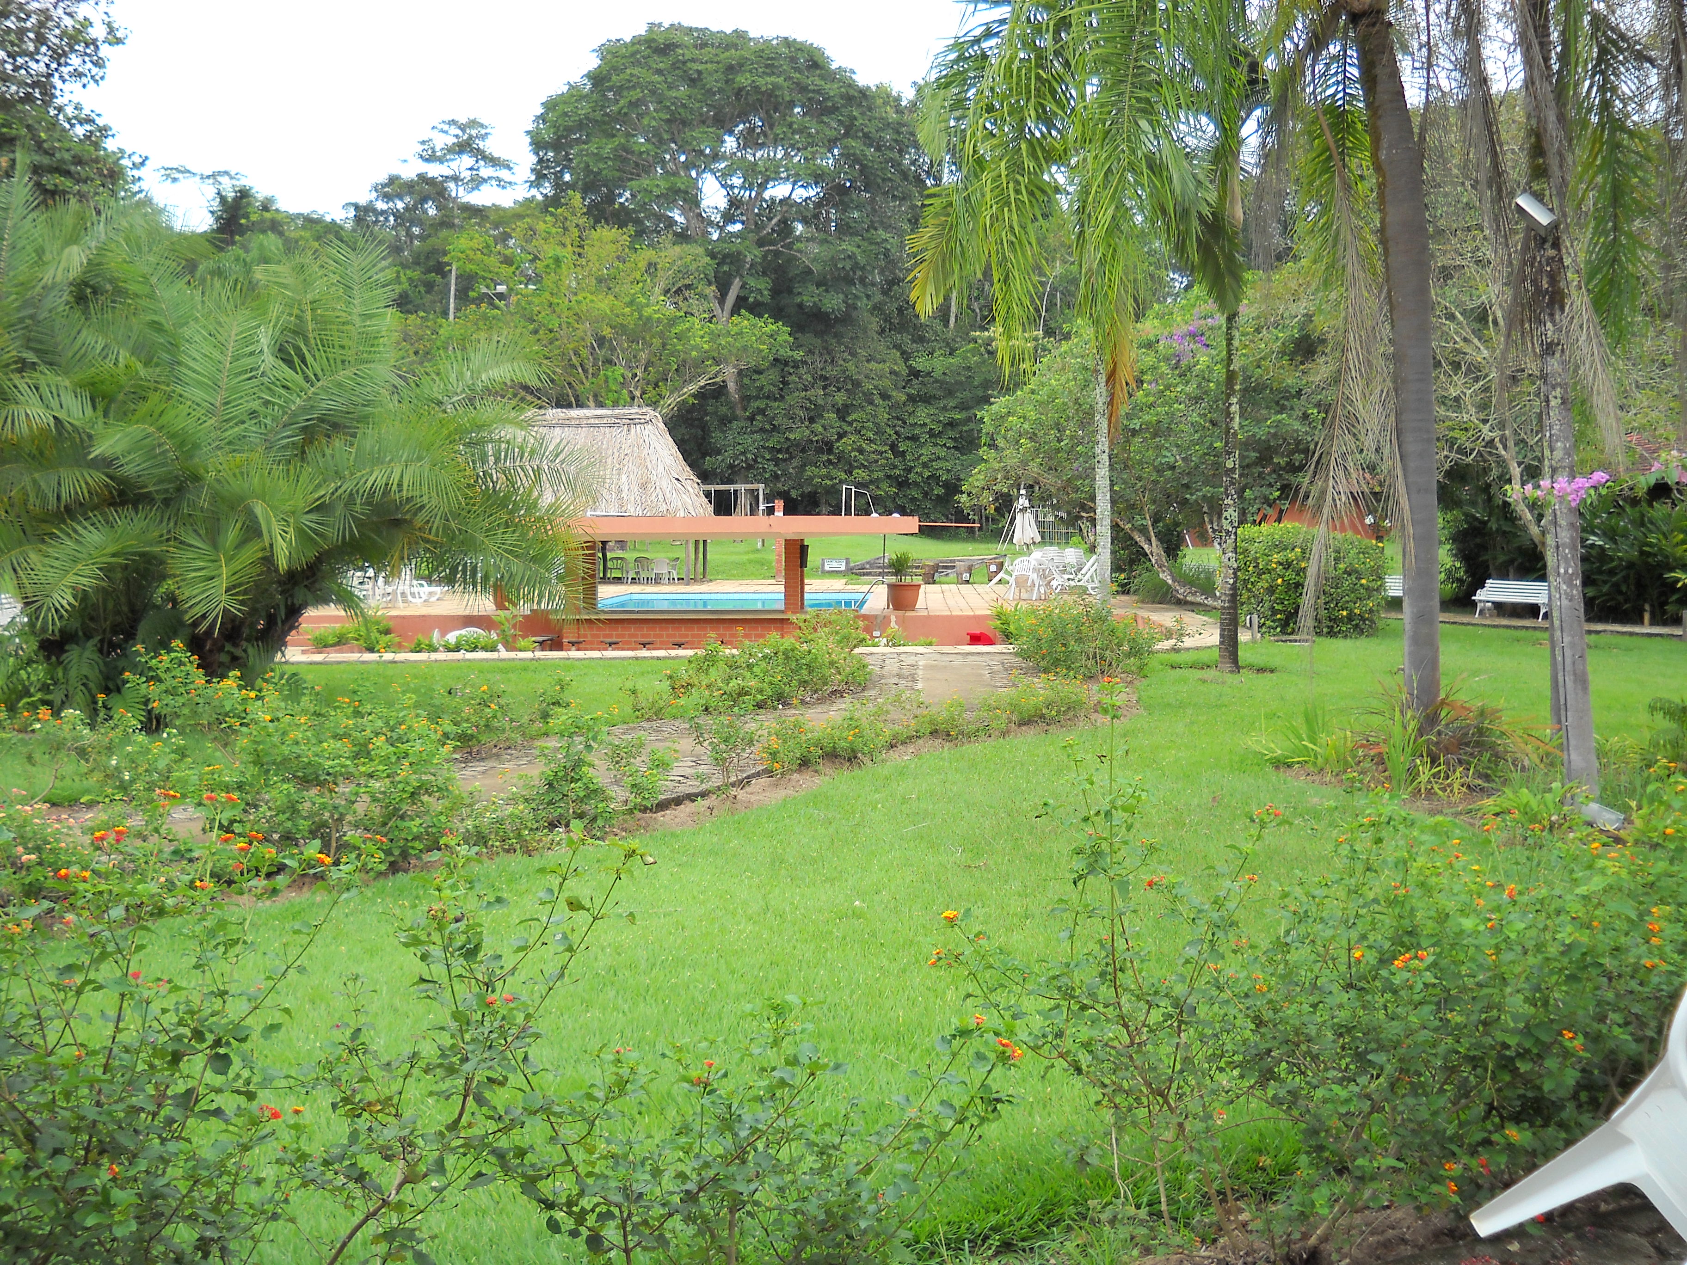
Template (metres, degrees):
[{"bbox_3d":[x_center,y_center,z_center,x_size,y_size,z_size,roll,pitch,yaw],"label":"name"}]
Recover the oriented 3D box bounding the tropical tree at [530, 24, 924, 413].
[{"bbox_3d":[-5.480,-16.753,88.000,18.000,22.000,17.000,0,3,0],"label":"tropical tree"}]

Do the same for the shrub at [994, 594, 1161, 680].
[{"bbox_3d":[3.006,0.043,24.000,2.050,1.050,1.700,0,3,0],"label":"shrub"}]

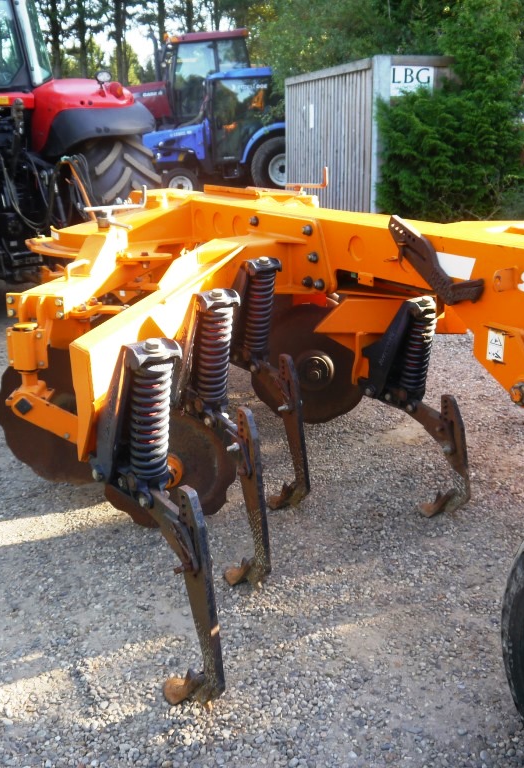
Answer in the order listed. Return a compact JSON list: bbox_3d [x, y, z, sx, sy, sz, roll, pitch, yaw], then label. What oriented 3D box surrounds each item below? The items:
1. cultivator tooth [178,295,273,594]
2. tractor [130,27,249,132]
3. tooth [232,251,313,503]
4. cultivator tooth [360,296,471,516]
[{"bbox_3d":[-0.145,0.170,2.953,0.180,1.070,0.640,-15,23,-36],"label":"cultivator tooth"},{"bbox_3d":[-2.071,-5.800,17.662,4.600,2.900,2.250,-2,19,-4],"label":"tractor"},{"bbox_3d":[0.024,-0.025,3.513,0.180,1.070,0.640,-15,23,-36],"label":"tooth"},{"bbox_3d":[0.652,0.064,3.454,0.180,0.920,0.630,-15,23,-36],"label":"cultivator tooth"}]

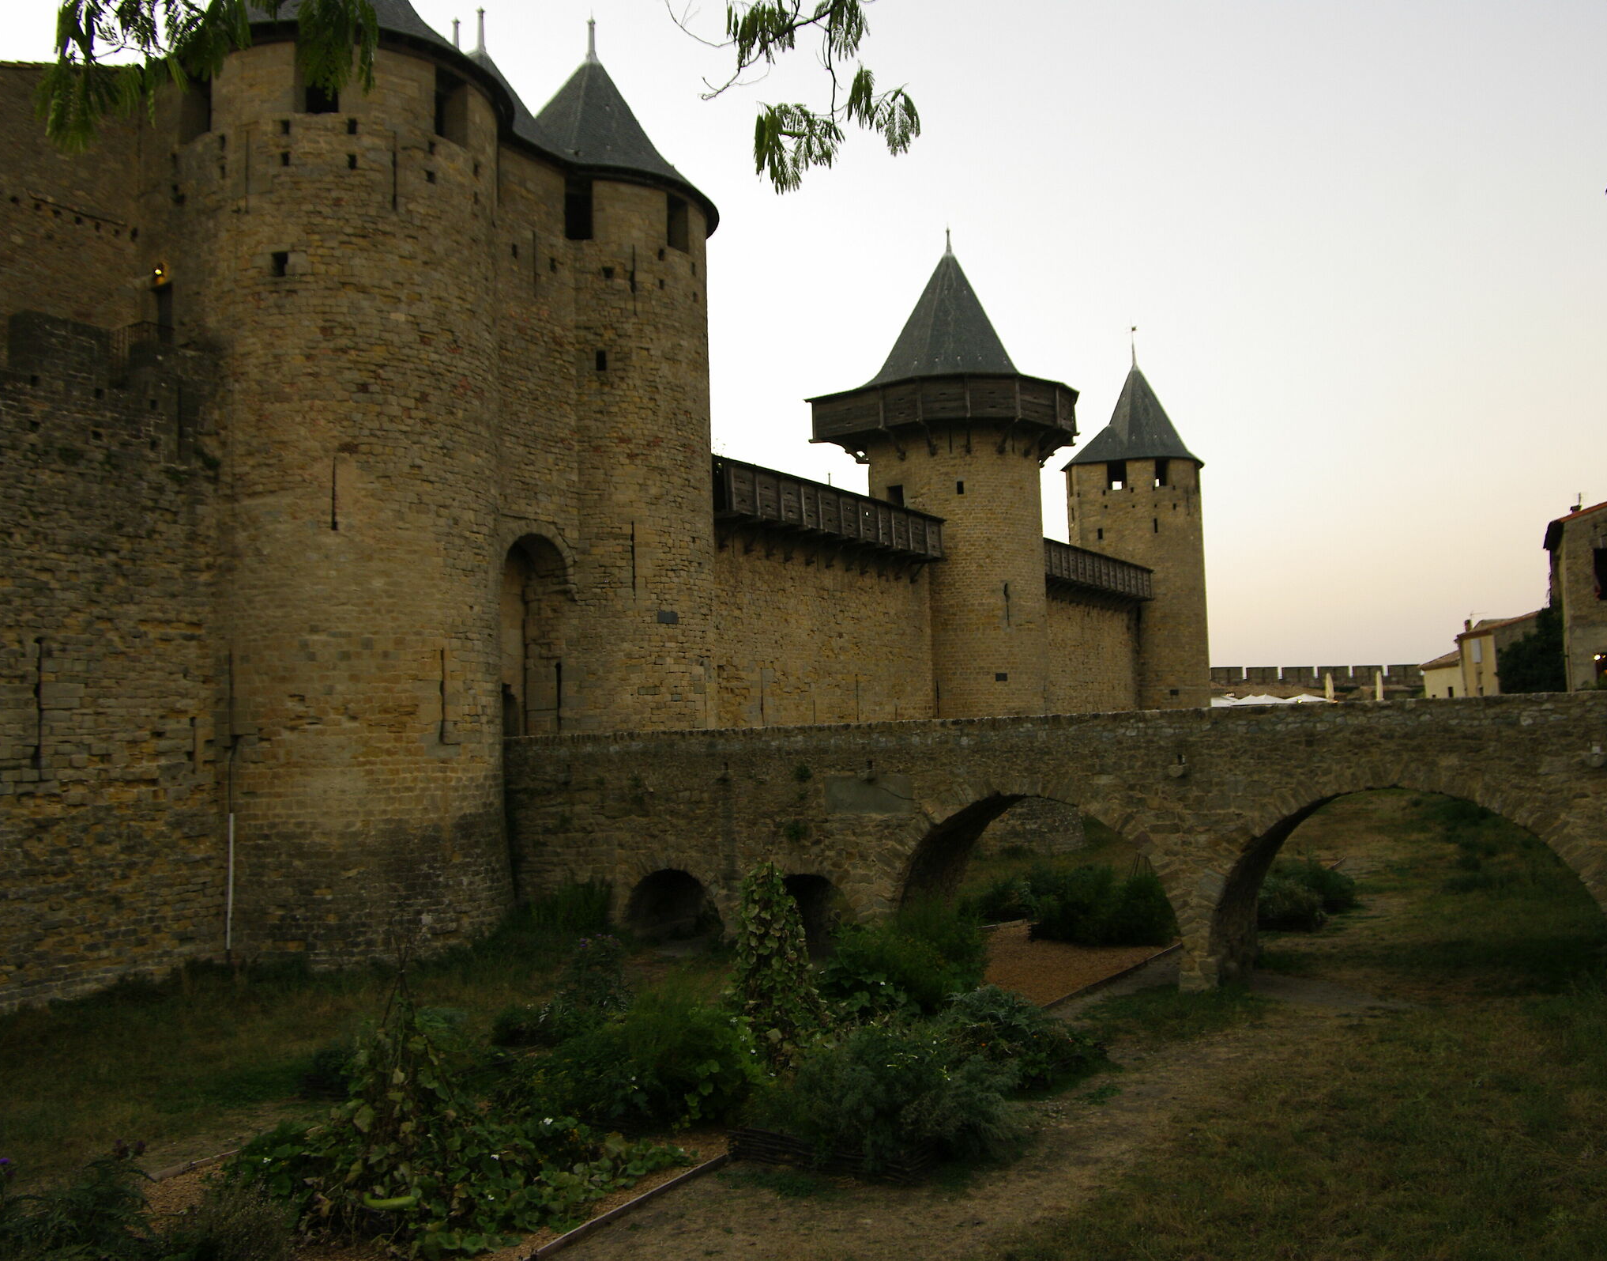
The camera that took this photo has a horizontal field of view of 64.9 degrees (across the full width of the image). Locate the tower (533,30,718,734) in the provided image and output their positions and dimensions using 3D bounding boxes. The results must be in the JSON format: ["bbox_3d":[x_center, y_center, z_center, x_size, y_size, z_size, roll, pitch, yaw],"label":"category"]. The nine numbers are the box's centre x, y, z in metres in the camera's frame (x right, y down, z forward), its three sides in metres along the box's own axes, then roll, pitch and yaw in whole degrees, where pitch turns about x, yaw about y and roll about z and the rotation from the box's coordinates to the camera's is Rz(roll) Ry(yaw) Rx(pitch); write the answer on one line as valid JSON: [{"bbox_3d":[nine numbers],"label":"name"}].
[{"bbox_3d":[-6.625,-6.838,41.009,7.800,26.117,7.800,-4,-4,34],"label":"tower"}]

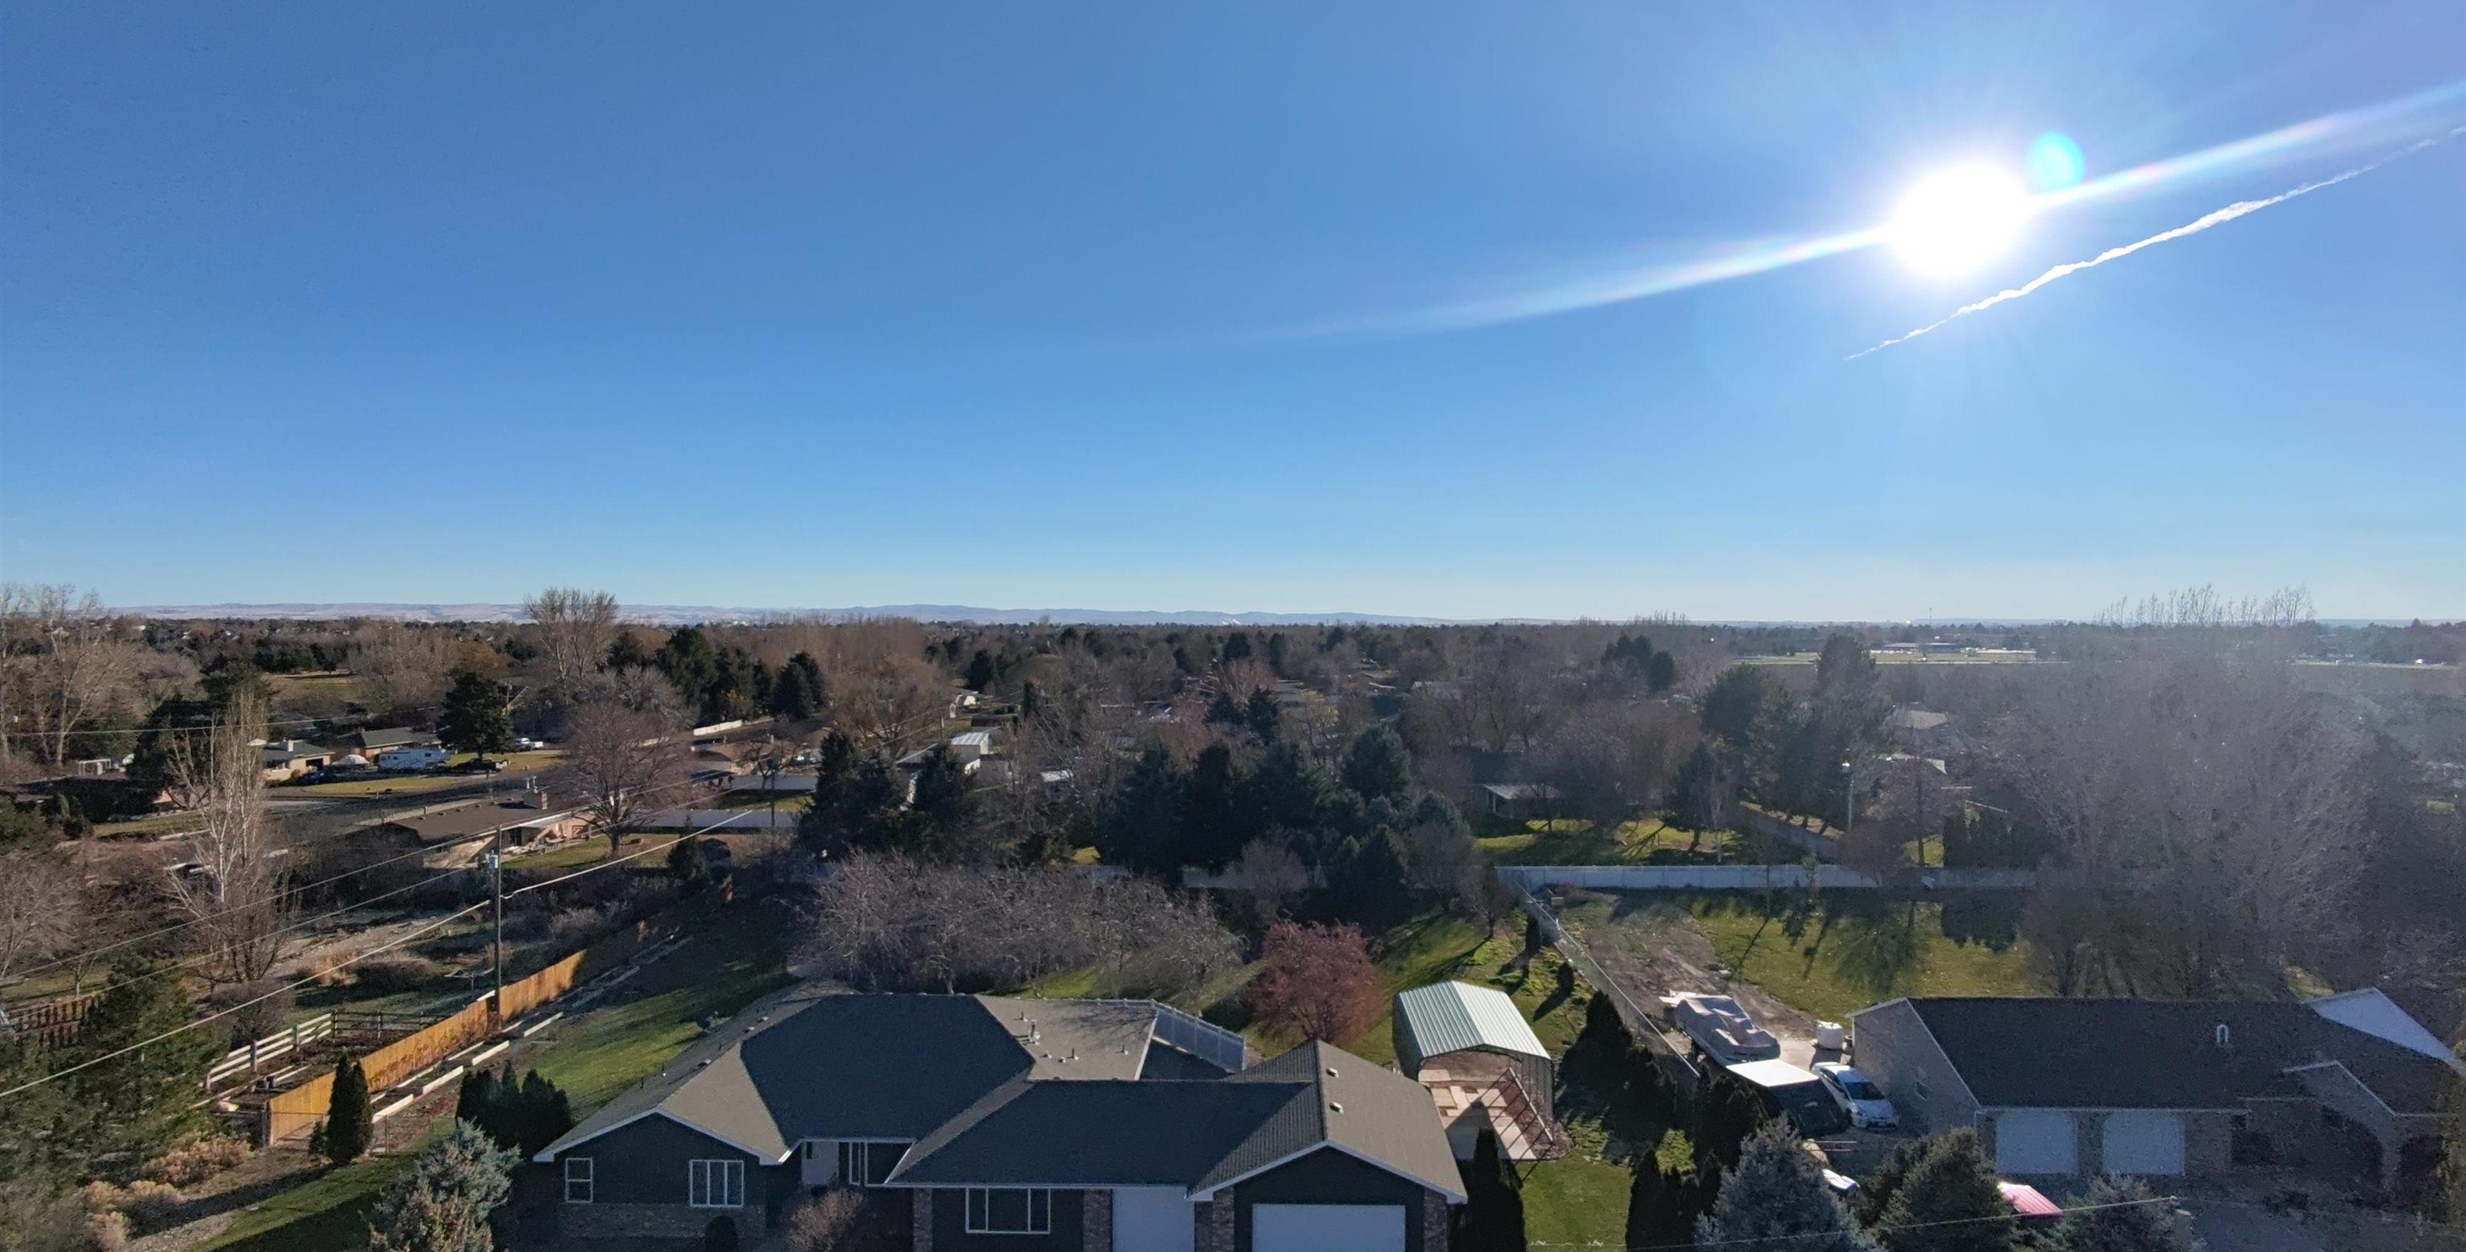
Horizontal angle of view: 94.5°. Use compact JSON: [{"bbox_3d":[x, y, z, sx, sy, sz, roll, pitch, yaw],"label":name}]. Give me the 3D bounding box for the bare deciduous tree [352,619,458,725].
[{"bbox_3d":[-166.940,10.020,230.000,17.290,22.760,17.290,0,0,0],"label":"bare deciduous tree"}]

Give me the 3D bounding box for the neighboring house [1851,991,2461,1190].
[{"bbox_3d":[39.300,18.812,49.000,21.500,5.400,11.200,0,0,1],"label":"neighboring house"}]

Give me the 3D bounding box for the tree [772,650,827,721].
[{"bbox_3d":[-88.390,13.350,232.000,10.260,16.110,10.260,0,0,0],"label":"tree"}]

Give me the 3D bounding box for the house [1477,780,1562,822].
[{"bbox_3d":[33.014,19.828,128.902,6.800,2.800,9.000,0,0,0],"label":"house"}]

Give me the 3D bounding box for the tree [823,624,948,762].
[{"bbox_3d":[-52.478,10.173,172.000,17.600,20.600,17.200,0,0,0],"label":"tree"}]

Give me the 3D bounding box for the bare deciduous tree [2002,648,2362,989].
[{"bbox_3d":[50.370,11.350,61.500,15.200,19.690,15.200,0,0,0],"label":"bare deciduous tree"}]

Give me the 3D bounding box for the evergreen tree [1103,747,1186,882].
[{"bbox_3d":[-7.115,15.213,91.500,6.600,11.200,6.500,0,0,0],"label":"evergreen tree"}]

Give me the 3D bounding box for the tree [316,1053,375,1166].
[{"bbox_3d":[-35.443,19.222,45.385,1.995,4.306,1.796,0,0,0],"label":"tree"}]

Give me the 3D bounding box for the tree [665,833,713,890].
[{"bbox_3d":[-44.349,19.007,92.546,3.245,4.380,3.245,0,0,0],"label":"tree"}]

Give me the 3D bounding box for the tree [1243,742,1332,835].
[{"bbox_3d":[5.010,16.070,106.000,8.410,10.460,8.410,0,0,0],"label":"tree"}]

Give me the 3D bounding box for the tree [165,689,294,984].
[{"bbox_3d":[-59.945,12.525,68.134,6.053,17.448,6.053,0,0,0],"label":"tree"}]

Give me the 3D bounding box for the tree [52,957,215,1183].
[{"bbox_3d":[-43.762,17.208,45.500,5.300,7.600,5.300,0,0,0],"label":"tree"}]

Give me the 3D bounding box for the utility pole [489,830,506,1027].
[{"bbox_3d":[-38.454,15.748,59.600,0.800,10.400,0.500,0,0,0],"label":"utility pole"}]

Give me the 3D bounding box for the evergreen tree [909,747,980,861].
[{"bbox_3d":[-26.340,16.140,104.000,6.300,10.310,6.300,0,0,0],"label":"evergreen tree"}]

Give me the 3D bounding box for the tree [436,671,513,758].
[{"bbox_3d":[-120.960,14.310,182.000,10.240,14.170,10.240,0,0,0],"label":"tree"}]

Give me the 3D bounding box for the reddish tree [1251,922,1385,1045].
[{"bbox_3d":[4.322,18.160,57.452,6.779,6.507,6.779,0,0,0],"label":"reddish tree"}]

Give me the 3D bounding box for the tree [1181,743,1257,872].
[{"bbox_3d":[-1.300,15.920,103.000,6.960,10.770,6.960,0,0,0],"label":"tree"}]

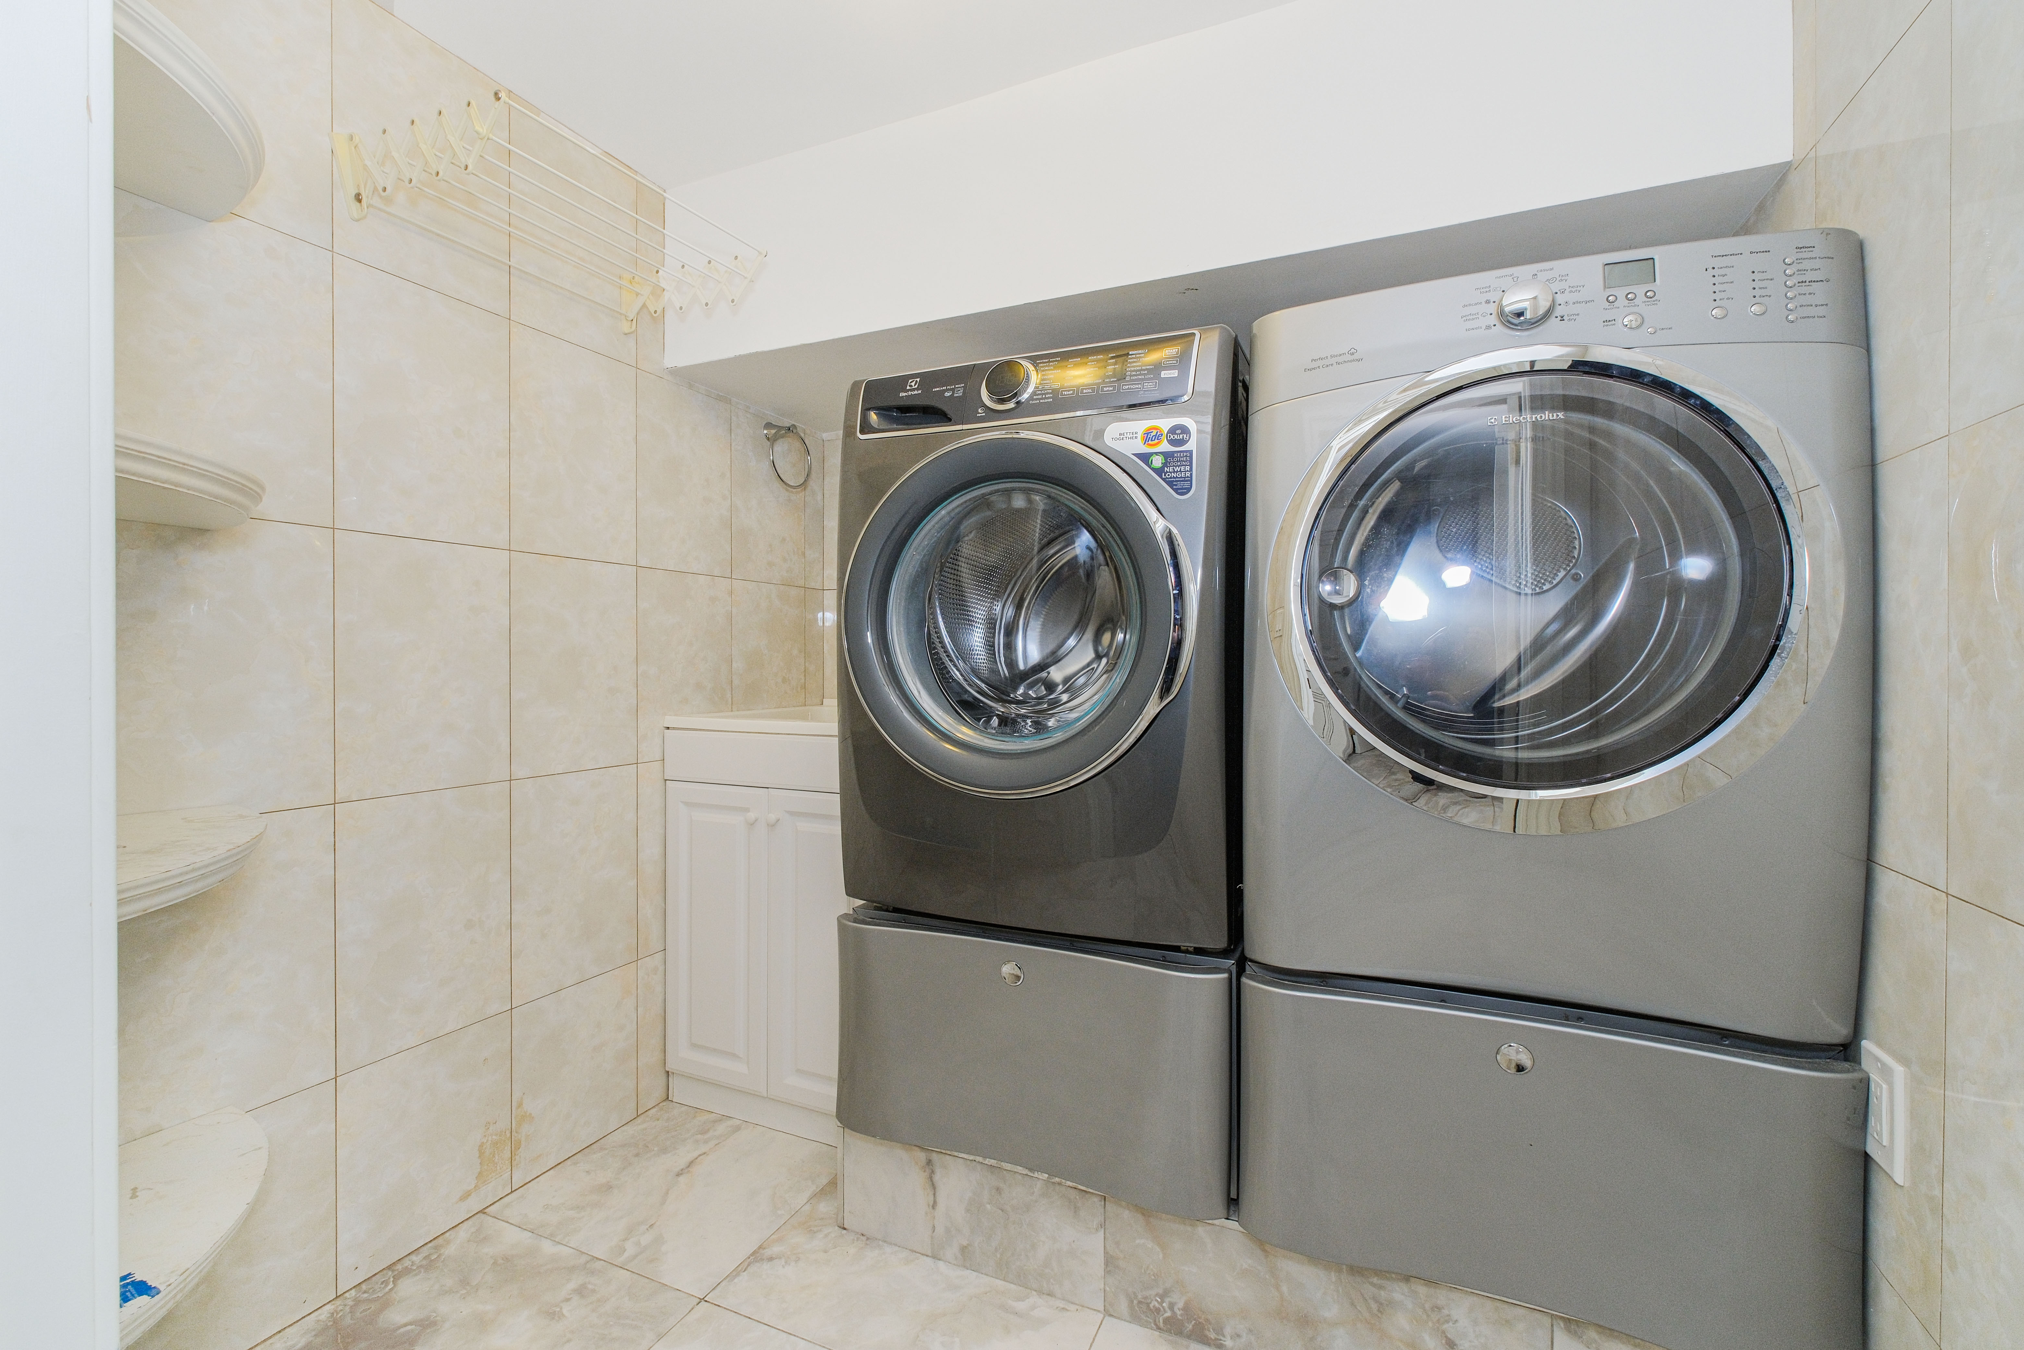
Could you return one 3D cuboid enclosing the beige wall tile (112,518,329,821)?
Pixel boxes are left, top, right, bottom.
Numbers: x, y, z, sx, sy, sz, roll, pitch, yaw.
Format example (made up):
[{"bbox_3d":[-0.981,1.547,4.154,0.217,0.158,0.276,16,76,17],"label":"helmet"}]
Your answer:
[{"bbox_3d":[-1.192,-0.011,1.261,0.012,0.457,0.306,1,1,25],"label":"beige wall tile"}]

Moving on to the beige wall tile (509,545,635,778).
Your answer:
[{"bbox_3d":[-0.938,-0.019,1.819,0.012,0.457,0.306,1,1,25],"label":"beige wall tile"}]

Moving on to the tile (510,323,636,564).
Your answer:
[{"bbox_3d":[-0.911,-0.465,1.766,0.010,0.445,0.298,0,0,24],"label":"tile"}]

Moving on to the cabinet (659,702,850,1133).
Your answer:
[{"bbox_3d":[-0.428,0.568,2.192,0.622,0.935,0.610,1,1,25],"label":"cabinet"}]

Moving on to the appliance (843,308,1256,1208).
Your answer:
[{"bbox_3d":[0.158,0.146,1.686,0.690,1.355,0.790,0,0,24],"label":"appliance"}]

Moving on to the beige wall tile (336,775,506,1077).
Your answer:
[{"bbox_3d":[-1.035,0.428,1.498,0.010,0.445,0.298,0,0,24],"label":"beige wall tile"}]

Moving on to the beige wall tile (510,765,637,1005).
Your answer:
[{"bbox_3d":[-0.941,0.438,1.826,0.012,0.457,0.306,1,1,25],"label":"beige wall tile"}]

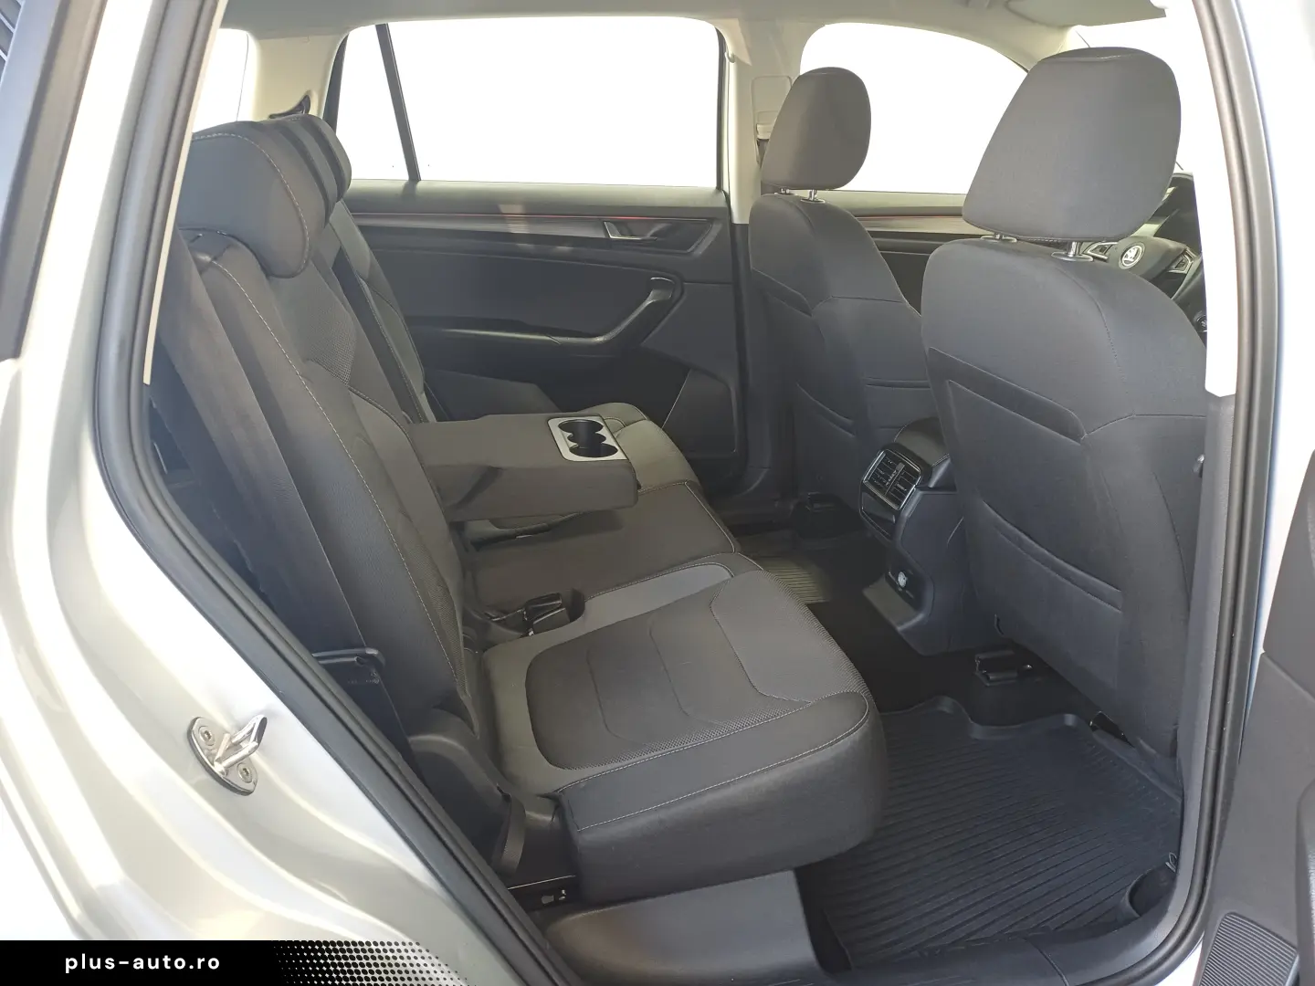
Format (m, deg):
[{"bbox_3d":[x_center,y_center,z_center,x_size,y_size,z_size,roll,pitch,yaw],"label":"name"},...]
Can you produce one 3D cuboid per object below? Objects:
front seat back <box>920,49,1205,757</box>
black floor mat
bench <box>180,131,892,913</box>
[{"bbox_3d":[0.646,-0.120,1.347,0.310,0.945,0.520,-17,26,-10],"label":"front seat back"},{"bbox_3d":[0.480,0.475,1.513,0.650,0.050,0.480,-6,23,-15],"label":"black floor mat"},{"bbox_3d":[-0.262,-0.141,1.428,0.800,0.820,1.300,-5,23,-14],"label":"bench"}]

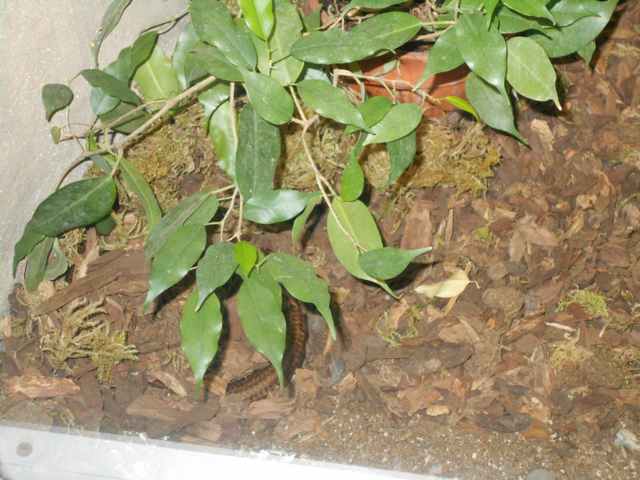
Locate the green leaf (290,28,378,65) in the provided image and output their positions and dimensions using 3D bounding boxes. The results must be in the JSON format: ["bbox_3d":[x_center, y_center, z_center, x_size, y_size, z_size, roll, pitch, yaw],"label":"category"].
[{"bbox_3d":[0.013,-0.157,1.147,0.075,0.018,0.033,0,68,0],"label":"green leaf"}]

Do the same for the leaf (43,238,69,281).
[{"bbox_3d":[-0.196,0.011,1.039,0.018,0.012,0.037,9,75,-3],"label":"leaf"}]

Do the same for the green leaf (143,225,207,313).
[{"bbox_3d":[-0.102,0.019,0.990,0.032,0.018,0.075,30,79,13],"label":"green leaf"}]

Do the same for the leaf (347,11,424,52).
[{"bbox_3d":[0.044,-0.143,0.970,0.055,0.012,0.027,-16,68,5],"label":"leaf"}]

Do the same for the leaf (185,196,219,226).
[{"bbox_3d":[-0.090,-0.016,1.019,0.023,0.014,0.046,38,77,11],"label":"leaf"}]

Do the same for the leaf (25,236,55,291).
[{"bbox_3d":[-0.180,0.014,0.900,0.015,0.012,0.041,22,68,-10],"label":"leaf"}]

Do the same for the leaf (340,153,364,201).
[{"bbox_3d":[0.024,-0.047,1.038,0.018,0.010,0.040,3,68,1],"label":"leaf"}]

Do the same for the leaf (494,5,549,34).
[{"bbox_3d":[0.164,-0.172,1.135,0.052,0.012,0.023,28,74,11],"label":"leaf"}]

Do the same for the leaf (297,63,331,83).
[{"bbox_3d":[-0.004,-0.130,1.155,0.026,0.012,0.042,-16,76,-3],"label":"leaf"}]

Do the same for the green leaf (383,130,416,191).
[{"bbox_3d":[0.058,-0.069,1.100,0.024,0.068,0.013,19,0,1],"label":"green leaf"}]

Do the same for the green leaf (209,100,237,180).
[{"bbox_3d":[-0.076,-0.079,1.117,0.027,0.015,0.067,-8,76,-2],"label":"green leaf"}]

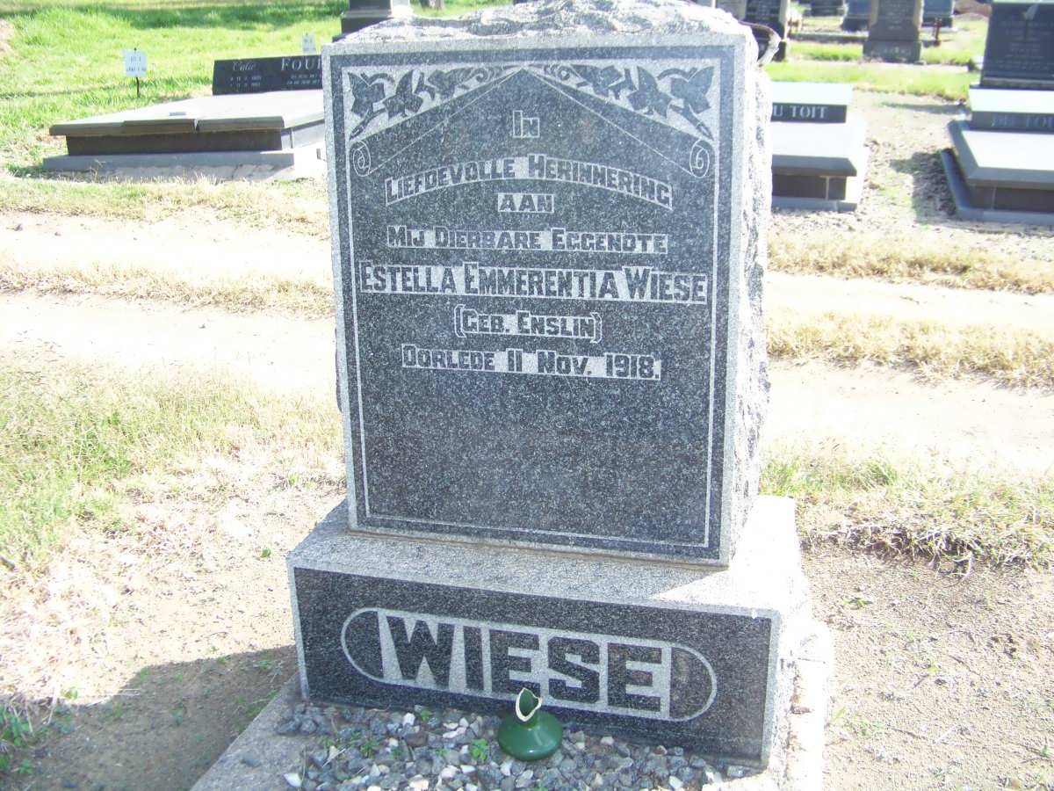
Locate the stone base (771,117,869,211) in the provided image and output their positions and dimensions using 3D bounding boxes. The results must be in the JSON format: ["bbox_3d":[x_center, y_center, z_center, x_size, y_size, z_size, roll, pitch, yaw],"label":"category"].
[{"bbox_3d":[2.378,-2.010,9.432,1.000,0.440,2.350,5,20,17],"label":"stone base"}]

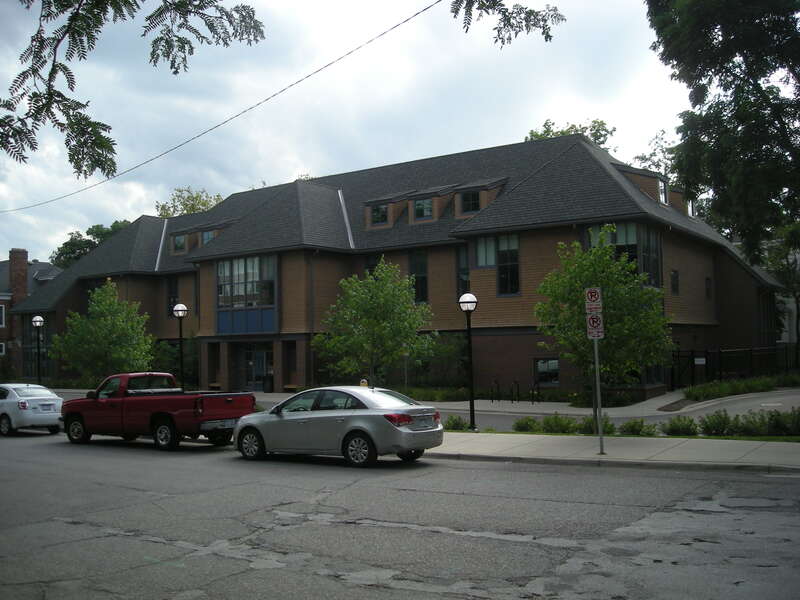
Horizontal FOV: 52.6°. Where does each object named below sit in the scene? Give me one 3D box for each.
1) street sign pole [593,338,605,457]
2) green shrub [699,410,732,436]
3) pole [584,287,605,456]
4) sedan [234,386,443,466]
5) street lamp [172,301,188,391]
[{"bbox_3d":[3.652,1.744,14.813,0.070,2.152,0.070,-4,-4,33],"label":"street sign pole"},{"bbox_3d":[6.494,2.548,16.650,0.720,0.510,0.700,-4,-4,34],"label":"green shrub"},{"bbox_3d":[3.582,1.280,14.650,0.310,3.060,0.080,-3,-4,29],"label":"pole"},{"bbox_3d":[-1.360,2.445,16.120,4.600,1.475,1.820,-4,-6,34],"label":"sedan"},{"bbox_3d":[-6.884,1.792,25.401,0.450,3.350,0.450,-4,-4,34],"label":"street lamp"}]

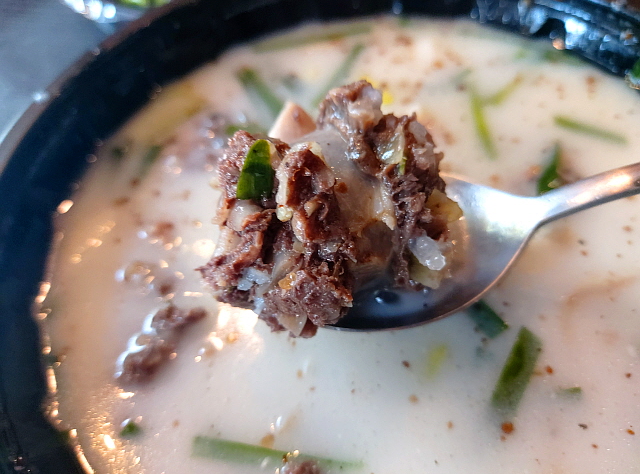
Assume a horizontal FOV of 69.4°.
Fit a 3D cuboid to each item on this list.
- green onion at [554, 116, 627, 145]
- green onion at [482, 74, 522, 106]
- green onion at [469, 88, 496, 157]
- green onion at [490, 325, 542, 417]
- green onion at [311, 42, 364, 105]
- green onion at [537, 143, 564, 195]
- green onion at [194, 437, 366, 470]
[{"bbox_3d":[0.089,-0.035,0.153,0.023,0.003,0.003,27,62,19],"label":"green onion"},{"bbox_3d":[0.065,-0.053,0.165,0.020,0.003,0.003,-36,62,-19],"label":"green onion"},{"bbox_3d":[0.055,-0.039,0.157,0.003,0.003,0.032,-3,57,2],"label":"green onion"},{"bbox_3d":[0.048,0.032,0.112,0.005,0.004,0.021,25,62,18],"label":"green onion"},{"bbox_3d":[0.007,-0.061,0.173,0.003,0.003,0.040,23,61,17],"label":"green onion"},{"bbox_3d":[0.071,-0.020,0.142,0.004,0.004,0.024,20,60,15],"label":"green onion"},{"bbox_3d":[-0.010,0.049,0.104,0.038,0.003,0.003,4,57,6],"label":"green onion"}]

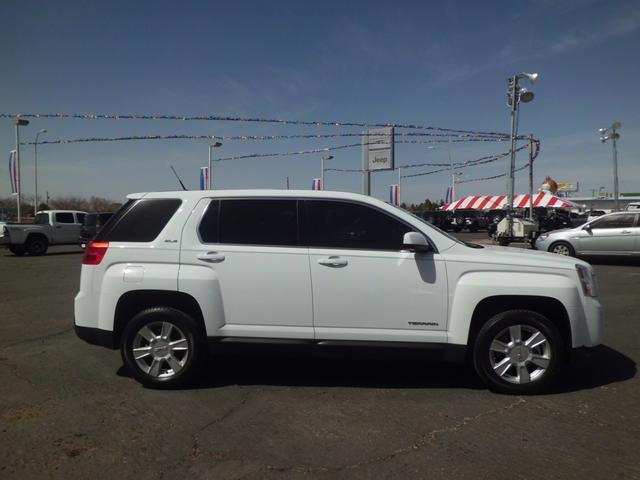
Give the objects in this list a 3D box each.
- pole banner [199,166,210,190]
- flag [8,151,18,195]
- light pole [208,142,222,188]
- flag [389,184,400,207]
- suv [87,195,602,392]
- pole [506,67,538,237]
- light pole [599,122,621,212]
[{"bbox_3d":[-7.772,-3.769,32.328,0.800,2.120,0.060,2,4,43],"label":"pole banner"},{"bbox_3d":[-15.427,-3.337,24.216,0.800,2.172,0.080,2,4,43],"label":"flag"},{"bbox_3d":[-6.942,-3.242,31.686,1.150,6.418,0.400,2,4,43],"label":"light pole"},{"bbox_3d":[7.520,-4.414,48.563,0.800,2.120,0.060,2,4,43],"label":"flag"},{"bbox_3d":[0.156,0.350,4.703,4.700,1.690,1.880,0,3,5],"label":"suv"},{"bbox_3d":[8.973,-3.722,21.300,1.319,7.400,1.100,-1,3,0],"label":"pole"},{"bbox_3d":[18.416,-4.016,30.500,1.328,6.879,1.100,-1,3,0],"label":"light pole"}]

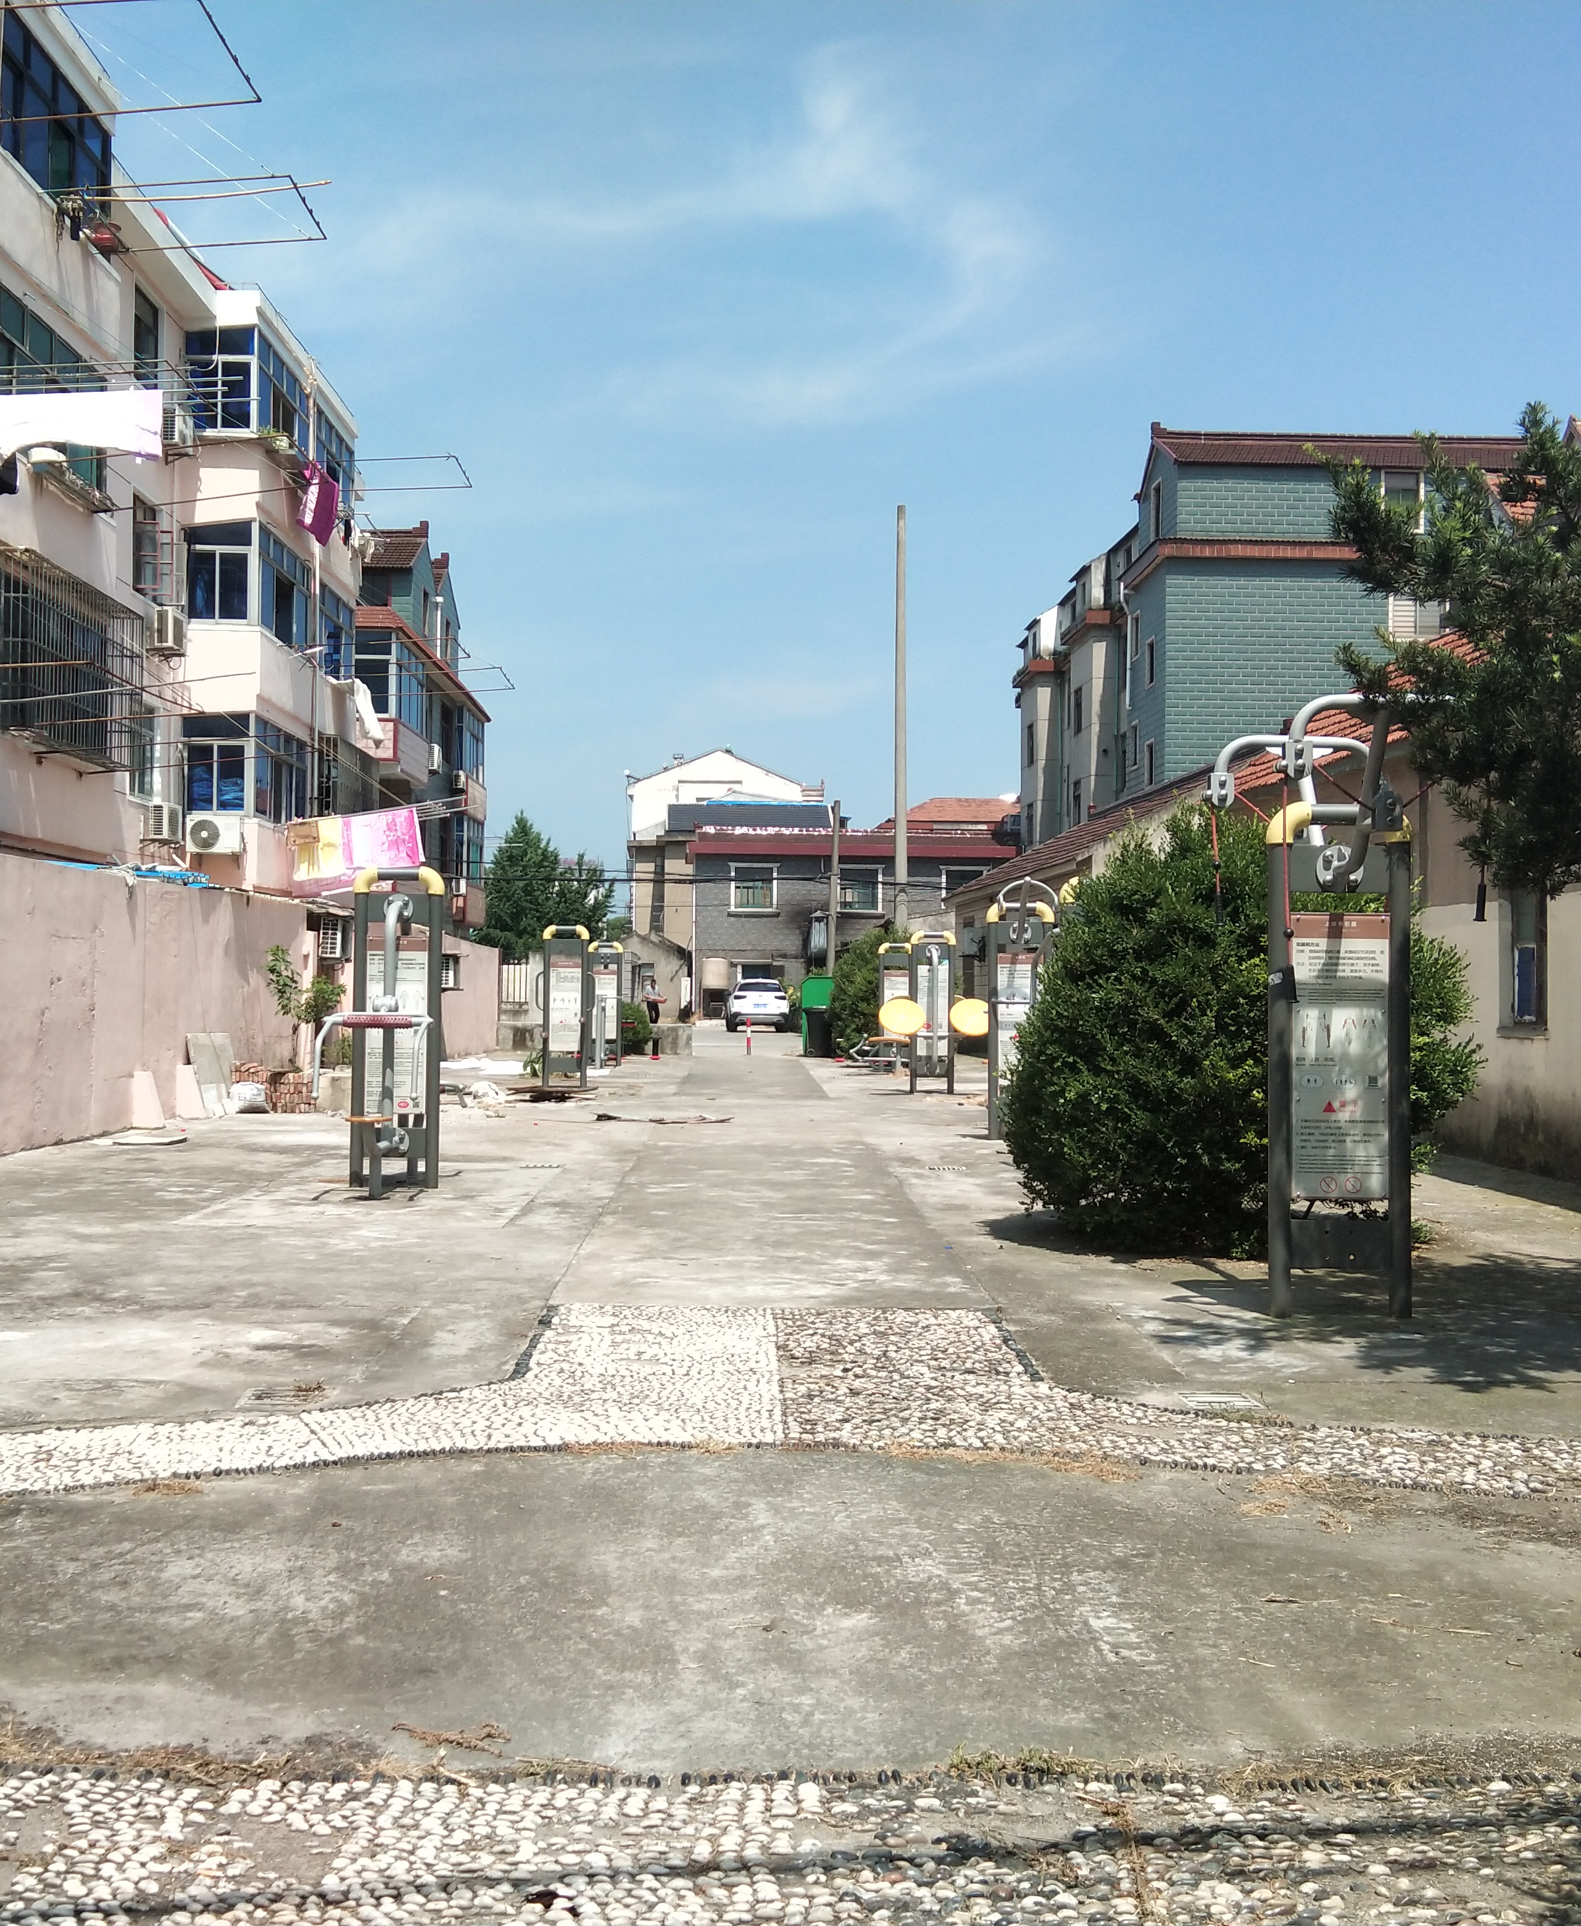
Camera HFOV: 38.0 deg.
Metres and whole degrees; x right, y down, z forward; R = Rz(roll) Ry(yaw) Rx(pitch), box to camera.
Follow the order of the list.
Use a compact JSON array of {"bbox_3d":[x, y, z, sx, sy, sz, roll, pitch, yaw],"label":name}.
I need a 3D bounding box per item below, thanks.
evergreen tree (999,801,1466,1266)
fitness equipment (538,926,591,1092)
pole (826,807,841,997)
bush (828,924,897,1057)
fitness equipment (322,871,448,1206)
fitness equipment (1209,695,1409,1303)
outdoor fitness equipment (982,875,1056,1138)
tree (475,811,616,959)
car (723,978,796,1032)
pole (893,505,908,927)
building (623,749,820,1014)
[{"bbox_3d":[2.589,0.326,13.250,2.760,2.460,2.650,0,-1,-1],"label":"evergreen tree"},{"bbox_3d":[-3.107,0.607,31.800,0.780,2.250,0.600,0,-1,-1],"label":"fitness equipment"},{"bbox_3d":[1.191,-1.252,65.000,0.240,6.600,0.240,2,-1,-1],"label":"pole"},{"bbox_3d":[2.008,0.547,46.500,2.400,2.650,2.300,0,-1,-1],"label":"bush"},{"bbox_3d":[-2.768,0.453,16.150,0.720,2.260,2.400,0,-1,-1],"label":"fitness equipment"},{"bbox_3d":[2.369,0.234,9.930,0.770,2.580,1.600,0,-1,-1],"label":"fitness equipment"},{"bbox_3d":[2.136,0.446,21.200,0.690,2.370,1.100,0,-1,-1],"label":"outdoor fitness equipment"},{"bbox_3d":[-8.188,-1.398,76.000,4.800,7.100,4.600,0,-1,-1],"label":"tree"},{"bbox_3d":[-0.960,1.250,71.000,1.860,1.660,4.500,0,-1,-1],"label":"car"},{"bbox_3d":[2.469,-4.136,51.000,0.330,12.100,0.330,0,-1,-1],"label":"pole"},{"bbox_3d":[-2.919,-3.600,97.000,8.400,11.400,10.500,0,-1,-1],"label":"building"}]

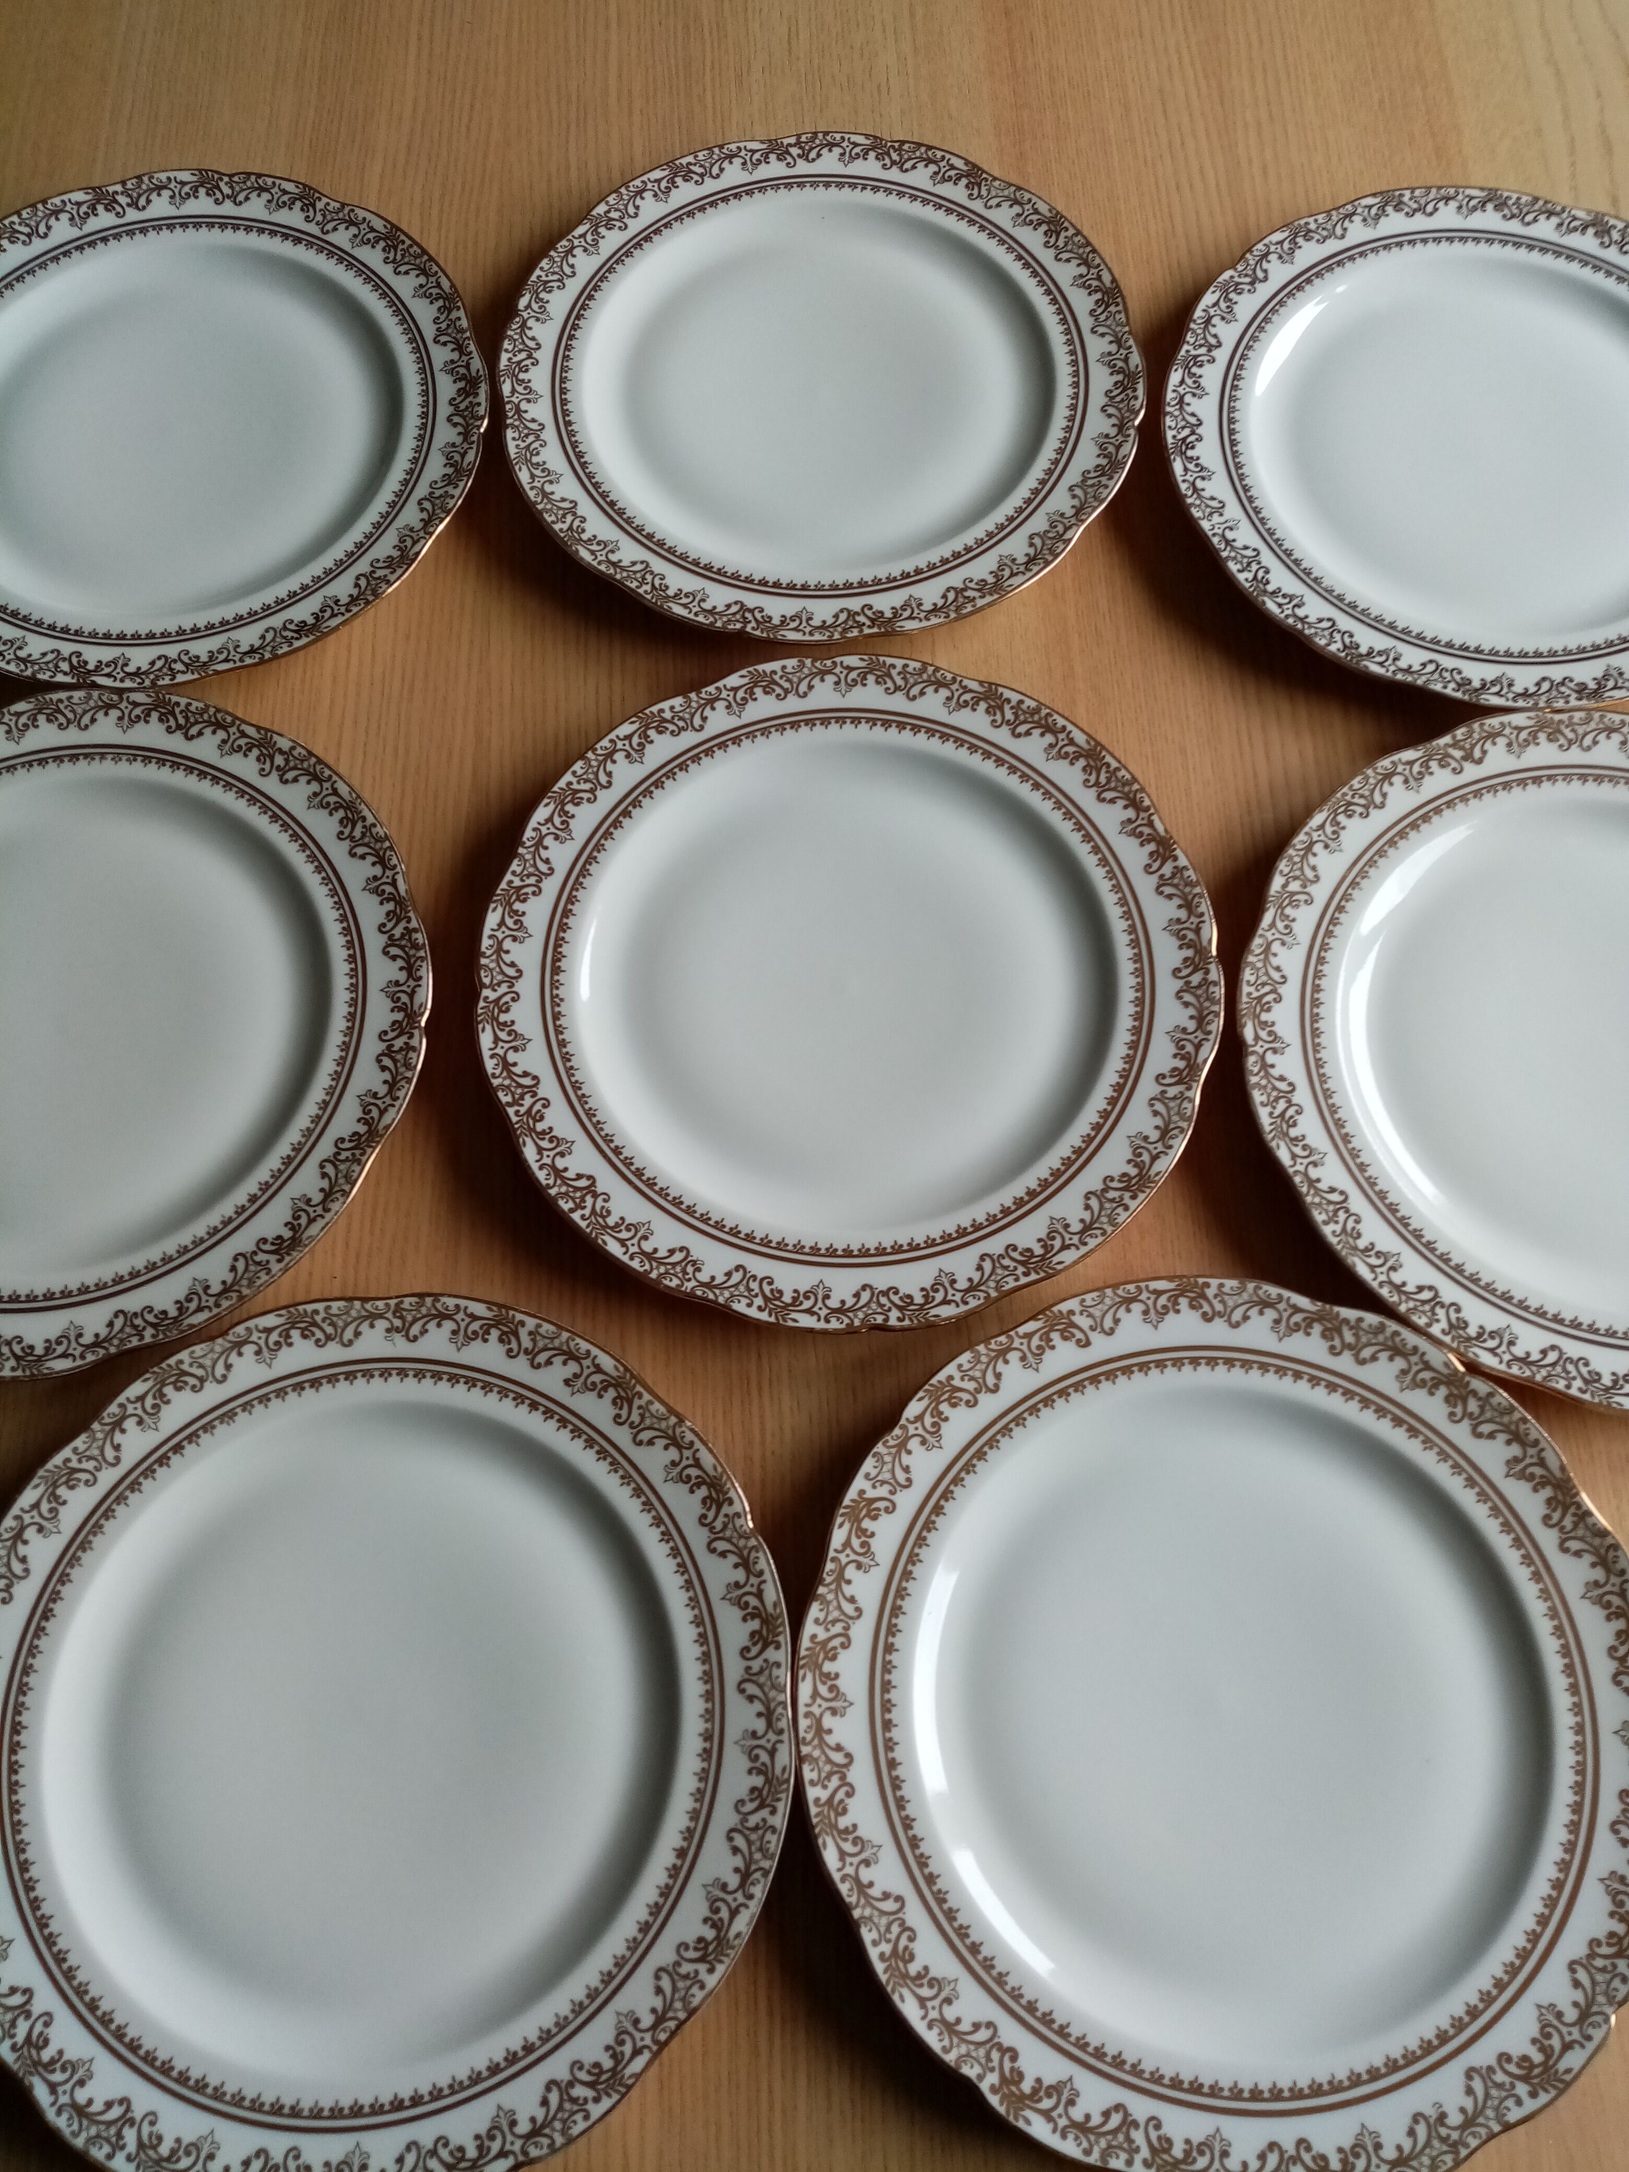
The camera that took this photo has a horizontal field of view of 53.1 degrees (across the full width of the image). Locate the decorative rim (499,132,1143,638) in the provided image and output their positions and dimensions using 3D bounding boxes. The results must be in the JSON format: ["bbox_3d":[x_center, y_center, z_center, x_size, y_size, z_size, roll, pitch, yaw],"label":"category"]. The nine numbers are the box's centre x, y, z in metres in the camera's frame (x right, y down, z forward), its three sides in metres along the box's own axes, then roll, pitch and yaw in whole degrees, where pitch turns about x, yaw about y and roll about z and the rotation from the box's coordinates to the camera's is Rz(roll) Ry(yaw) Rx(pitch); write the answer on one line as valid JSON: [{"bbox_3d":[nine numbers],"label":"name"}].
[{"bbox_3d":[0.003,-0.288,0.676,0.264,0.024,0.264,0,70,0],"label":"decorative rim"}]

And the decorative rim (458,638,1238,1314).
[{"bbox_3d":[0.012,-0.038,0.585,0.264,0.024,0.264,0,70,0],"label":"decorative rim"}]

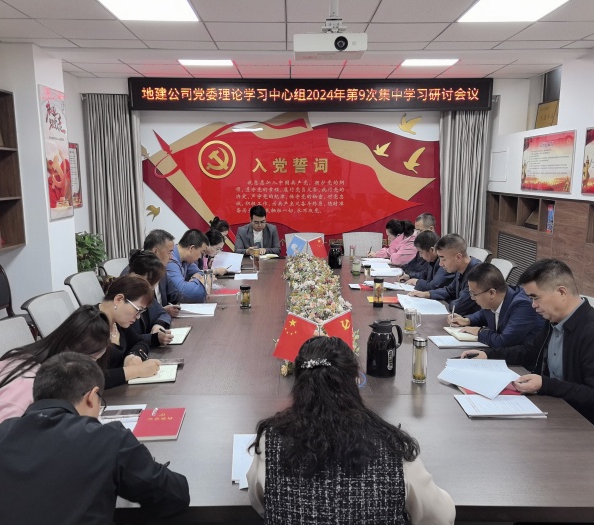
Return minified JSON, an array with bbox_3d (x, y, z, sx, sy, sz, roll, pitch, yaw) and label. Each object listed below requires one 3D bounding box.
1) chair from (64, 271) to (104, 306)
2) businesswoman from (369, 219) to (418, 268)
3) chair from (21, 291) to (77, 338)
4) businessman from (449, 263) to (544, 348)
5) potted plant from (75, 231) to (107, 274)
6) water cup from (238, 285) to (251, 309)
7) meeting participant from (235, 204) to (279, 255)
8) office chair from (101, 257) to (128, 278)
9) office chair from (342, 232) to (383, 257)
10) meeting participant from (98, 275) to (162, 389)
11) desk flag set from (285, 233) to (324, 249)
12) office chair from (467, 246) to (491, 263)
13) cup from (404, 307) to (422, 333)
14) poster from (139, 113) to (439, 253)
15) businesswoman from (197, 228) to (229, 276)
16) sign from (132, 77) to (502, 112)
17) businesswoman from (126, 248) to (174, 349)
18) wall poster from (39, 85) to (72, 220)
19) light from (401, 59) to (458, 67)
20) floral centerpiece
[{"bbox_3d":[-1.207,0.582,3.711,0.600,0.970,0.580,0,9,1],"label":"chair"},{"bbox_3d":[1.121,0.158,5.672,0.660,1.190,0.520,1,10,6],"label":"businesswoman"},{"bbox_3d":[-1.202,0.683,3.221,0.620,0.990,0.580,0,9,-1],"label":"chair"},{"bbox_3d":[1.139,0.580,3.127,0.720,1.164,0.550,0,9,-1],"label":"businessman"},{"bbox_3d":[-2.405,0.154,6.182,0.580,1.015,0.580,0,9,-1],"label":"potted plant"},{"bbox_3d":[-0.364,0.230,3.752,0.100,0.153,0.075,0,9,-1],"label":"water cup"},{"bbox_3d":[-0.422,0.009,6.159,0.520,1.309,0.750,0,9,-1],"label":"meeting participant"},{"bbox_3d":[-1.204,0.479,4.342,0.600,0.970,0.580,1,9,7],"label":"office chair"},{"bbox_3d":[0.776,0.169,6.238,0.580,0.970,0.600,0,9,-1],"label":"office chair"},{"bbox_3d":[-0.966,0.653,2.732,0.700,1.210,0.500,0,9,-1],"label":"meeting participant"},{"bbox_3d":[0.097,-0.106,5.476,0.390,0.320,0.080,0,9,-1],"label":"desk flag set"},{"bbox_3d":[1.421,0.360,5.150,0.620,0.990,0.580,0,9,-1],"label":"office chair"},{"bbox_3d":[0.687,0.346,3.223,0.098,0.134,0.076,0,10,-1],"label":"cup"},{"bbox_3d":[-0.067,-0.989,7.033,3.840,1.870,0.040,0,9,-1],"label":"poster"},{"bbox_3d":[-1.000,0.272,5.071,0.680,1.180,0.500,0,10,-1],"label":"businesswoman"},{"bbox_3d":[0.185,-2.037,6.658,4.410,0.400,0.100,0,9,-1],"label":"sign"},{"bbox_3d":[-1.023,0.544,3.261,0.700,1.250,0.500,0,9,-1],"label":"businesswoman"},{"bbox_3d":[-2.218,-0.993,5.053,0.020,1.160,0.560,0,10,-1],"label":"wall poster"},{"bbox_3d":[1.435,-2.139,5.752,0.600,0.060,0.580,0,9,-1],"label":"light"},{"bbox_3d":[0.102,0.212,3.941,0.380,0.200,2.900,0,9,-1],"label":"floral centerpiece"}]

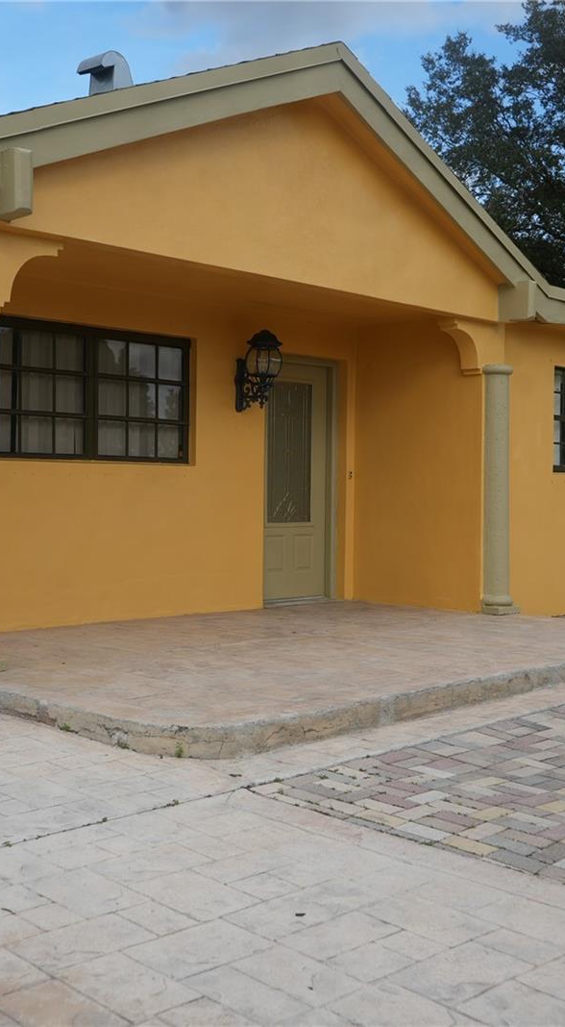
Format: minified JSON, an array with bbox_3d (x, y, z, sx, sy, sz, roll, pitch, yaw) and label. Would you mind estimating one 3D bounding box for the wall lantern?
[{"bbox_3d":[-0.188,-1.138,9.567,0.407,0.647,0.278,2,2,44],"label":"wall lantern"}]

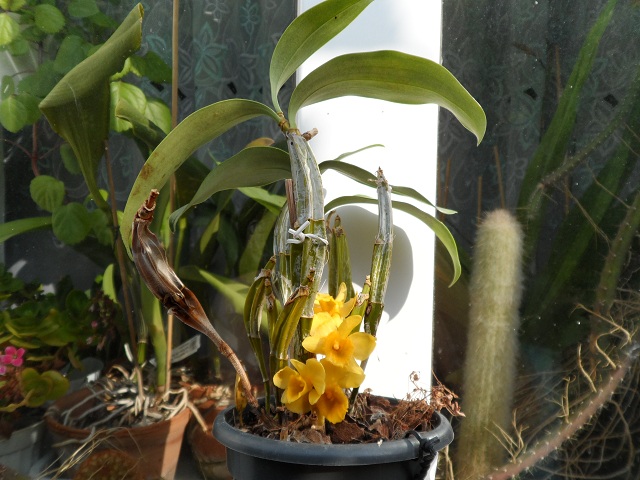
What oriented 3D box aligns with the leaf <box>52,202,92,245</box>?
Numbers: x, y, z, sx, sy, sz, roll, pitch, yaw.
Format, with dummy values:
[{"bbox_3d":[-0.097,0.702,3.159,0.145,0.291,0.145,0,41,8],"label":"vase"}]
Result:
[{"bbox_3d":[-0.296,-0.019,0.620,0.048,0.053,0.018,0,-14,-6],"label":"leaf"}]

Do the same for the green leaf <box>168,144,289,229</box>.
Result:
[{"bbox_3d":[-0.081,-0.048,0.460,0.133,0.053,0.045,-35,0,0],"label":"green leaf"}]

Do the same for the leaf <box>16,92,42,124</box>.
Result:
[{"bbox_3d":[-0.377,-0.170,0.670,0.039,0.045,0.018,0,-17,-6],"label":"leaf"}]

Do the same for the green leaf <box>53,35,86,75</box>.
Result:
[{"bbox_3d":[-0.336,-0.248,0.700,0.046,0.059,0.020,1,0,-11],"label":"green leaf"}]

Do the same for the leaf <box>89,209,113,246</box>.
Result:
[{"bbox_3d":[-0.273,-0.016,0.640,0.037,0.050,0.018,0,-14,-11],"label":"leaf"}]

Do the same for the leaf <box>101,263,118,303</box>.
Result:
[{"bbox_3d":[-0.228,0.047,0.560,0.022,0.043,0.015,1,0,-11],"label":"leaf"}]

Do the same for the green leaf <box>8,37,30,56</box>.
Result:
[{"bbox_3d":[-0.419,-0.273,0.720,0.033,0.036,0.015,1,0,-11],"label":"green leaf"}]

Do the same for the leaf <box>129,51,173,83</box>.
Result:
[{"bbox_3d":[-0.225,-0.227,0.680,0.064,0.045,0.022,0,-22,-6],"label":"leaf"}]

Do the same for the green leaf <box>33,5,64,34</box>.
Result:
[{"bbox_3d":[-0.349,-0.285,0.670,0.040,0.040,0.018,0,-17,-6],"label":"green leaf"}]

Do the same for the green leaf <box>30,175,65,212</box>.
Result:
[{"bbox_3d":[-0.326,-0.056,0.620,0.042,0.047,0.018,0,-14,-6],"label":"green leaf"}]

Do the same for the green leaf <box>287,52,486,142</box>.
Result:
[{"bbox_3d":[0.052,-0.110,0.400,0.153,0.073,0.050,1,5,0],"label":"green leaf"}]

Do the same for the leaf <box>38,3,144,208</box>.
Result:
[{"bbox_3d":[-0.242,-0.140,0.550,0.111,0.221,0.075,1,0,-9],"label":"leaf"}]

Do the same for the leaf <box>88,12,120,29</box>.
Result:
[{"bbox_3d":[-0.301,-0.305,0.720,0.047,0.028,0.020,1,0,-11],"label":"leaf"}]

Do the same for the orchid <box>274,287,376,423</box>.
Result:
[{"bbox_3d":[0.004,0.092,0.415,0.082,0.109,0.065,1,0,-3],"label":"orchid"}]

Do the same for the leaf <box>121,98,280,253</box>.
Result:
[{"bbox_3d":[-0.113,-0.063,0.430,0.165,0.063,0.050,-41,0,0],"label":"leaf"}]

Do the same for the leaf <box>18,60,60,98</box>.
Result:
[{"bbox_3d":[-0.381,-0.217,0.700,0.057,0.057,0.020,1,0,-11],"label":"leaf"}]

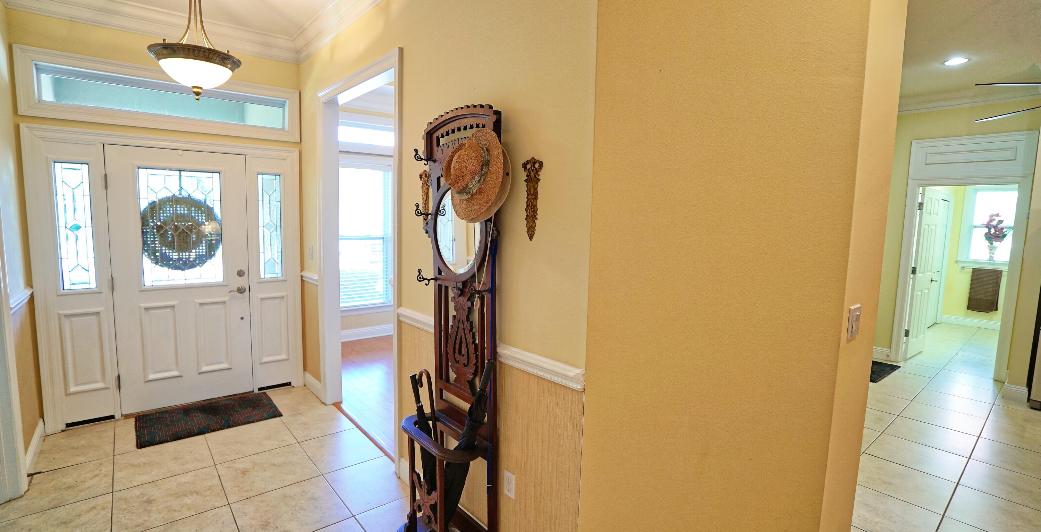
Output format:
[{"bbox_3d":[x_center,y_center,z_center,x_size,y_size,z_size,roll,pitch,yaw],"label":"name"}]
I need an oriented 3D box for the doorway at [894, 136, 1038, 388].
[{"bbox_3d":[4.814,-0.089,5.083,0.083,2.549,0.957,-4,8,-40],"label":"doorway"}]

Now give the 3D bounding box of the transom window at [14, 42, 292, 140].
[{"bbox_3d":[-2.662,-1.290,3.617,1.751,0.455,0.083,-4,8,-40],"label":"transom window"}]

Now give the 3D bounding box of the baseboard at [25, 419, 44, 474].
[{"bbox_3d":[-3.131,1.180,2.979,0.021,0.157,0.759,-4,8,-40],"label":"baseboard"}]

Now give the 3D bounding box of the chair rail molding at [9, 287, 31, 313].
[{"bbox_3d":[-3.125,0.224,2.898,0.040,0.063,0.784,-4,8,-40],"label":"chair rail molding"}]

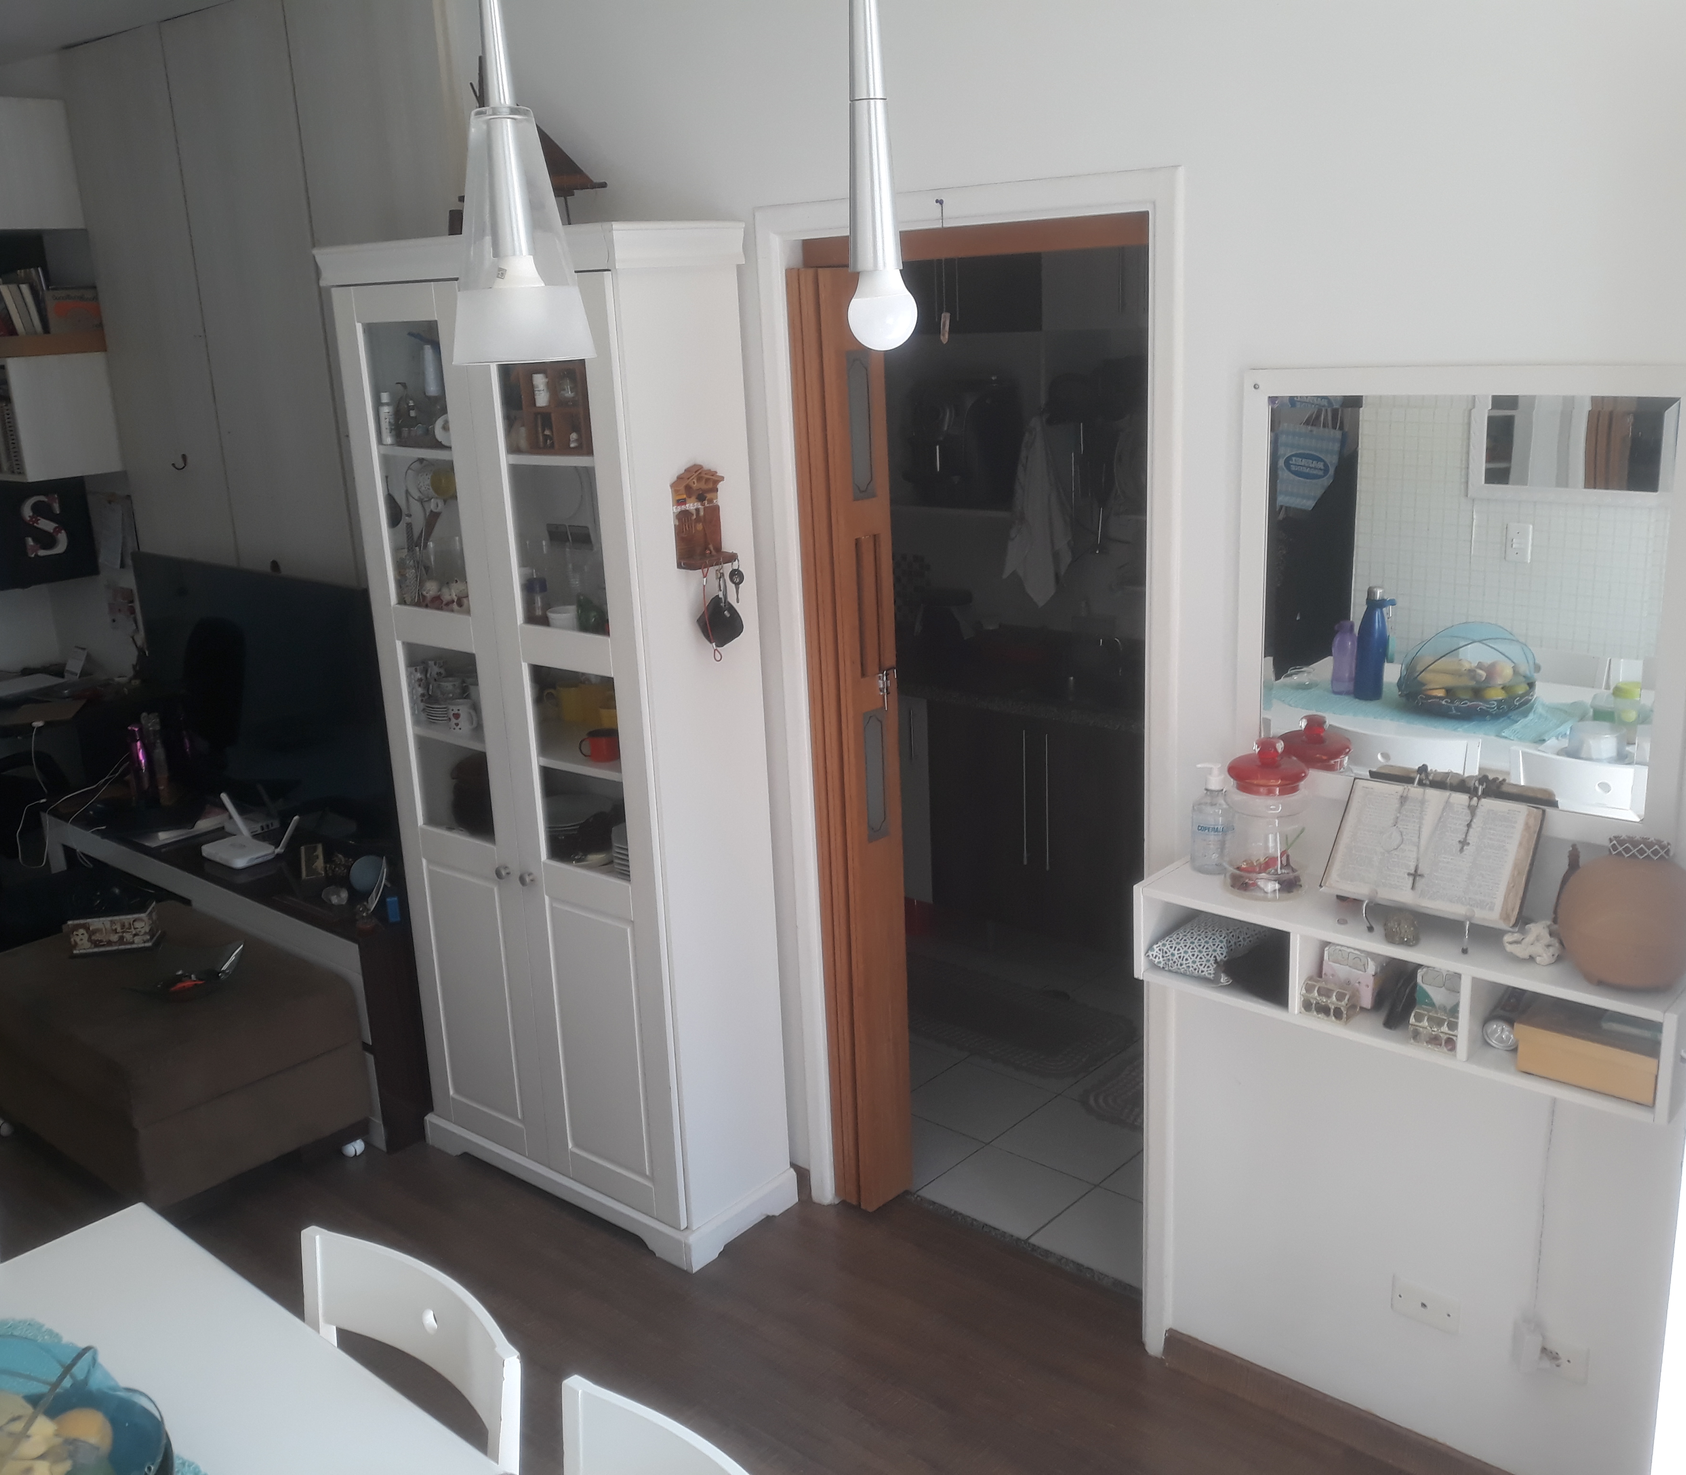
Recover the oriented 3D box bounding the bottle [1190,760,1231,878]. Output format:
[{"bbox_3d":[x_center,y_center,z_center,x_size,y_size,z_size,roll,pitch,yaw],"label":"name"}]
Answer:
[{"bbox_3d":[0.619,0.131,2.547,0.074,0.183,0.072,-1,16,4],"label":"bottle"}]

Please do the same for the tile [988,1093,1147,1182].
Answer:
[{"bbox_3d":[0.573,0.990,3.773,0.310,0.010,0.302,11,20,40],"label":"tile"}]

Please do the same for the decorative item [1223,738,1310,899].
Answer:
[{"bbox_3d":[0.675,0.120,2.446,0.126,0.253,0.126,11,20,40],"label":"decorative item"}]

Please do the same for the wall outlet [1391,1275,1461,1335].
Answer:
[{"bbox_3d":[0.981,0.957,2.583,0.115,0.070,0.010,10,20,39],"label":"wall outlet"}]

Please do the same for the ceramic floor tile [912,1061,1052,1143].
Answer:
[{"bbox_3d":[0.341,0.943,3.963,0.308,0.010,0.319,10,20,39],"label":"ceramic floor tile"}]

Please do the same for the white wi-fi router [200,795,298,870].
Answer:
[{"bbox_3d":[-1.706,0.275,4.360,0.420,0.142,0.137,11,20,40],"label":"white wi-fi router"}]

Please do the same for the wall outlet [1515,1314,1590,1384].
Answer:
[{"bbox_3d":[1.124,0.984,2.445,0.115,0.067,0.014,11,20,40],"label":"wall outlet"}]

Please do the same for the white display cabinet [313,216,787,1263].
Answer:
[{"bbox_3d":[-0.623,0.011,3.437,0.964,2.146,0.345,10,20,39],"label":"white display cabinet"}]

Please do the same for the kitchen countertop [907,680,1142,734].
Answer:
[{"bbox_3d":[0.581,-0.163,4.781,1.600,0.036,0.550,10,20,39],"label":"kitchen countertop"}]

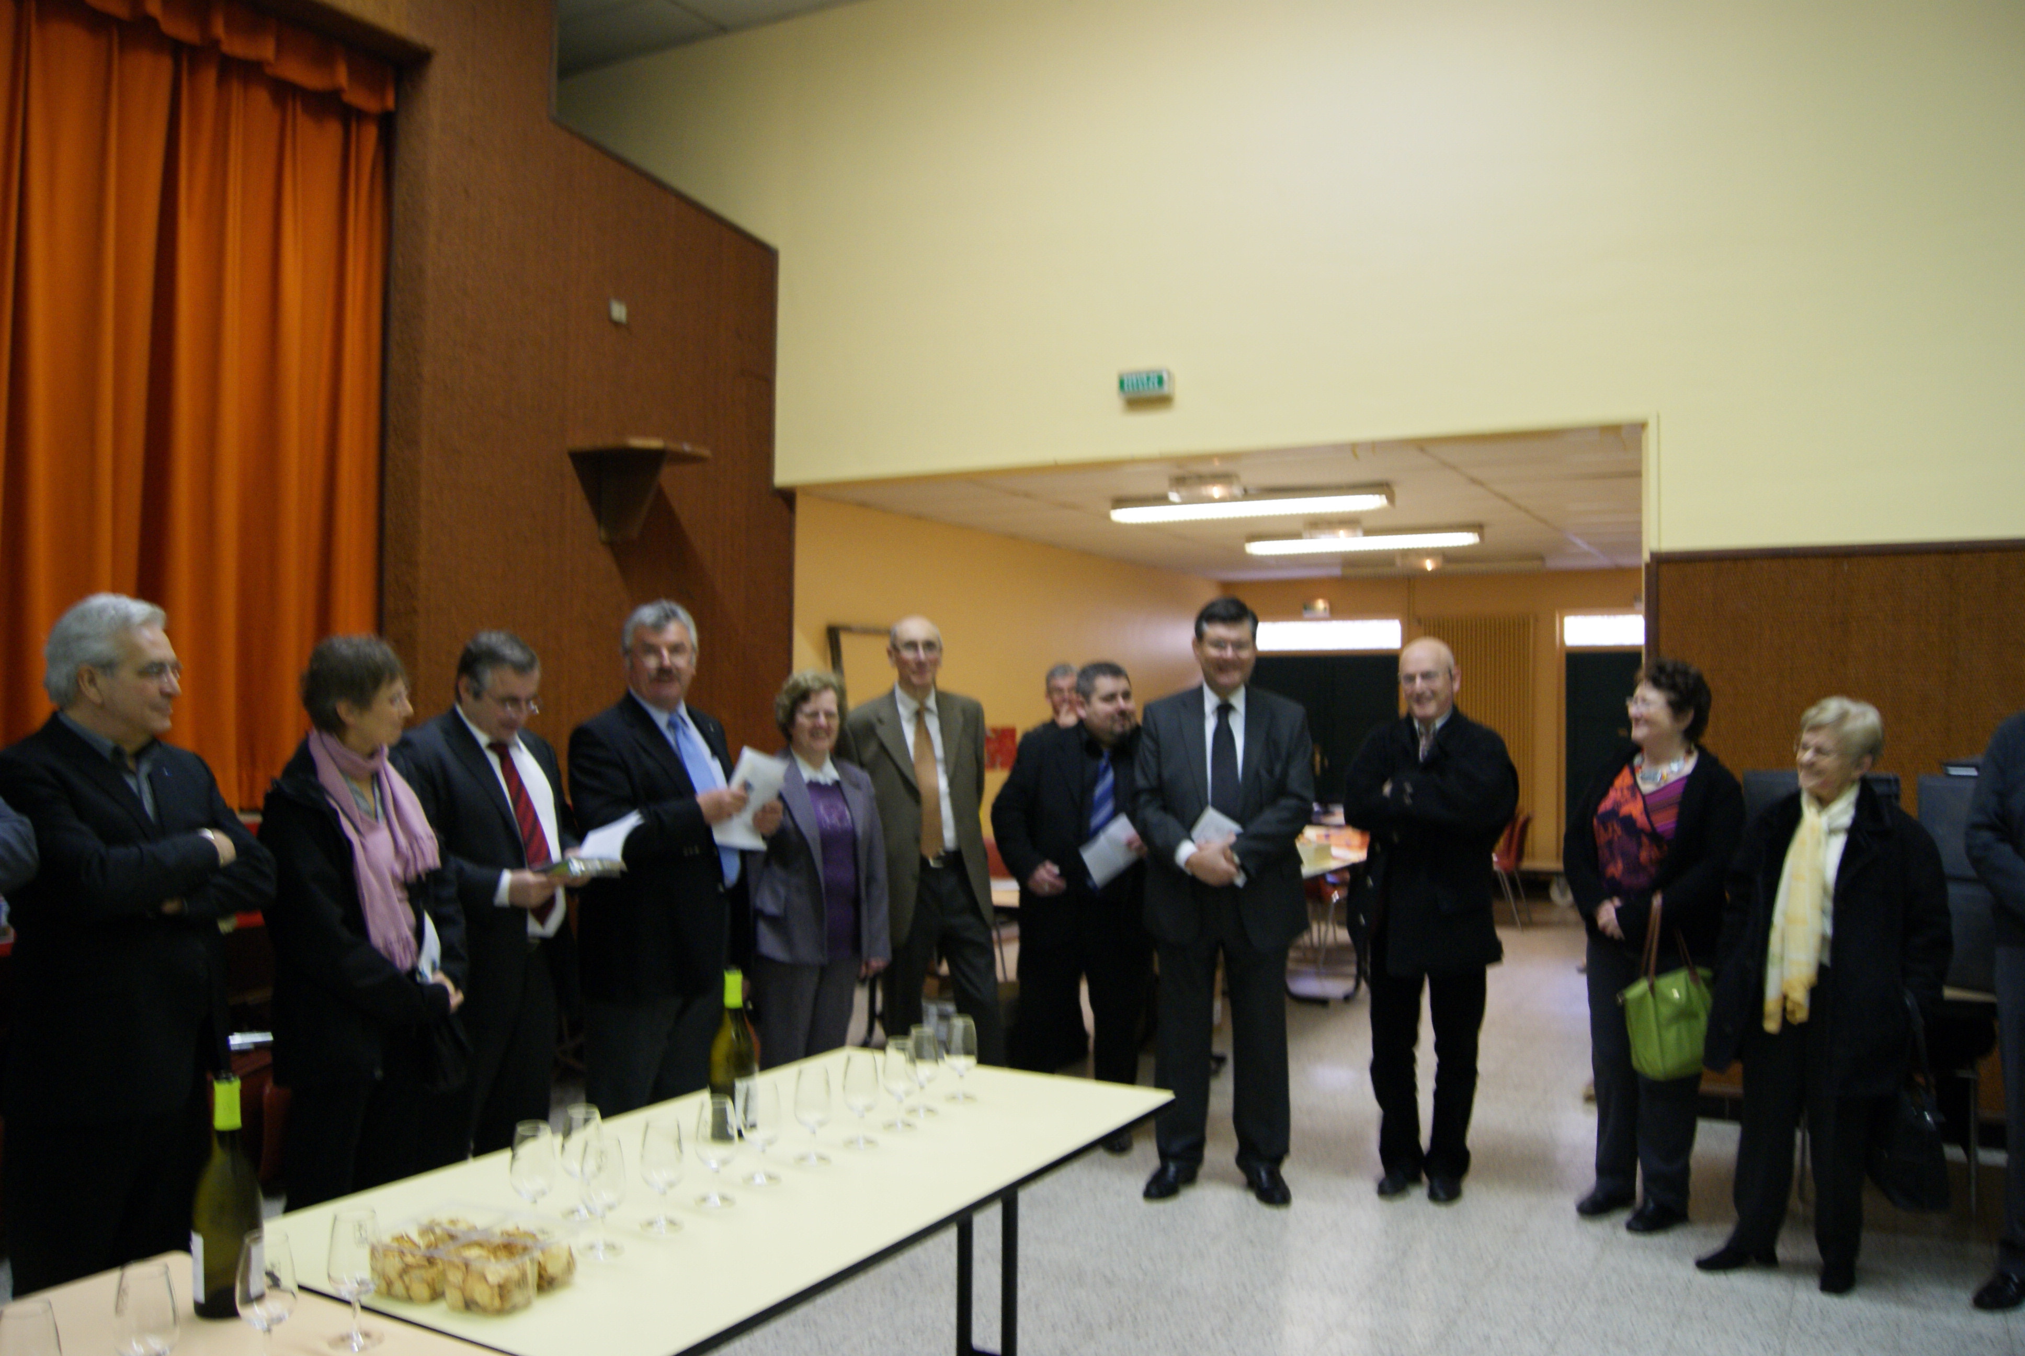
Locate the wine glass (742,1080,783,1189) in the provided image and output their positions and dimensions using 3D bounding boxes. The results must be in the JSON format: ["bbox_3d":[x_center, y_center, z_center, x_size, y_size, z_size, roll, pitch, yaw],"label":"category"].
[{"bbox_3d":[-0.399,0.722,2.428,0.066,0.155,0.066,1,-2,0],"label":"wine glass"}]

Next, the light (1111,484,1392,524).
[{"bbox_3d":[1.252,-0.934,8.212,1.570,0.110,0.170,0,-2,30],"label":"light"}]

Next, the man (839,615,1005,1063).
[{"bbox_3d":[-0.277,0.703,4.720,0.520,1.790,0.350,1,-2,-10],"label":"man"}]

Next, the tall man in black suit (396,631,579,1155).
[{"bbox_3d":[-1.190,0.716,3.450,0.420,1.665,0.510,0,-2,38],"label":"tall man in black suit"}]

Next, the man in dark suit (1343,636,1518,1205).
[{"bbox_3d":[1.343,0.746,4.880,0.550,1.770,0.400,0,-2,27],"label":"man in dark suit"}]

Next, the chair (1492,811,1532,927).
[{"bbox_3d":[3.637,1.439,11.465,0.520,0.810,0.500,0,-2,30],"label":"chair"}]

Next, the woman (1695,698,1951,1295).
[{"bbox_3d":[2.196,0.834,4.149,0.560,1.538,0.400,-1,-3,43],"label":"woman"}]

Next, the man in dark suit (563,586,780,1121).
[{"bbox_3d":[-0.950,0.680,4.142,0.400,1.779,0.510,-1,-3,40],"label":"man in dark suit"}]

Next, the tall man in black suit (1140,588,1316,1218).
[{"bbox_3d":[0.674,0.679,4.853,0.560,1.869,0.360,0,-2,8],"label":"tall man in black suit"}]

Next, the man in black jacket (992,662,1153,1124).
[{"bbox_3d":[0.246,0.783,5.320,0.570,1.680,0.400,2,-2,-19],"label":"man in black jacket"}]

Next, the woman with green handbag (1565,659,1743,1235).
[{"bbox_3d":[2.001,0.794,4.730,0.520,1.690,0.400,0,-2,43],"label":"woman with green handbag"}]

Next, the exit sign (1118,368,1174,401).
[{"bbox_3d":[0.593,-1.298,6.760,0.232,0.106,0.055,0,-2,24],"label":"exit sign"}]

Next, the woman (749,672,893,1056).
[{"bbox_3d":[-0.572,0.784,4.490,0.450,1.606,0.300,2,-2,-27],"label":"woman"}]

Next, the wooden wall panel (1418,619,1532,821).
[{"bbox_3d":[3.704,0.459,12.384,0.970,1.980,0.090,0,-2,30],"label":"wooden wall panel"}]

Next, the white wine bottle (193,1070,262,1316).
[{"bbox_3d":[-0.968,0.636,1.882,0.079,0.293,0.079,1,-2,0],"label":"white wine bottle"}]

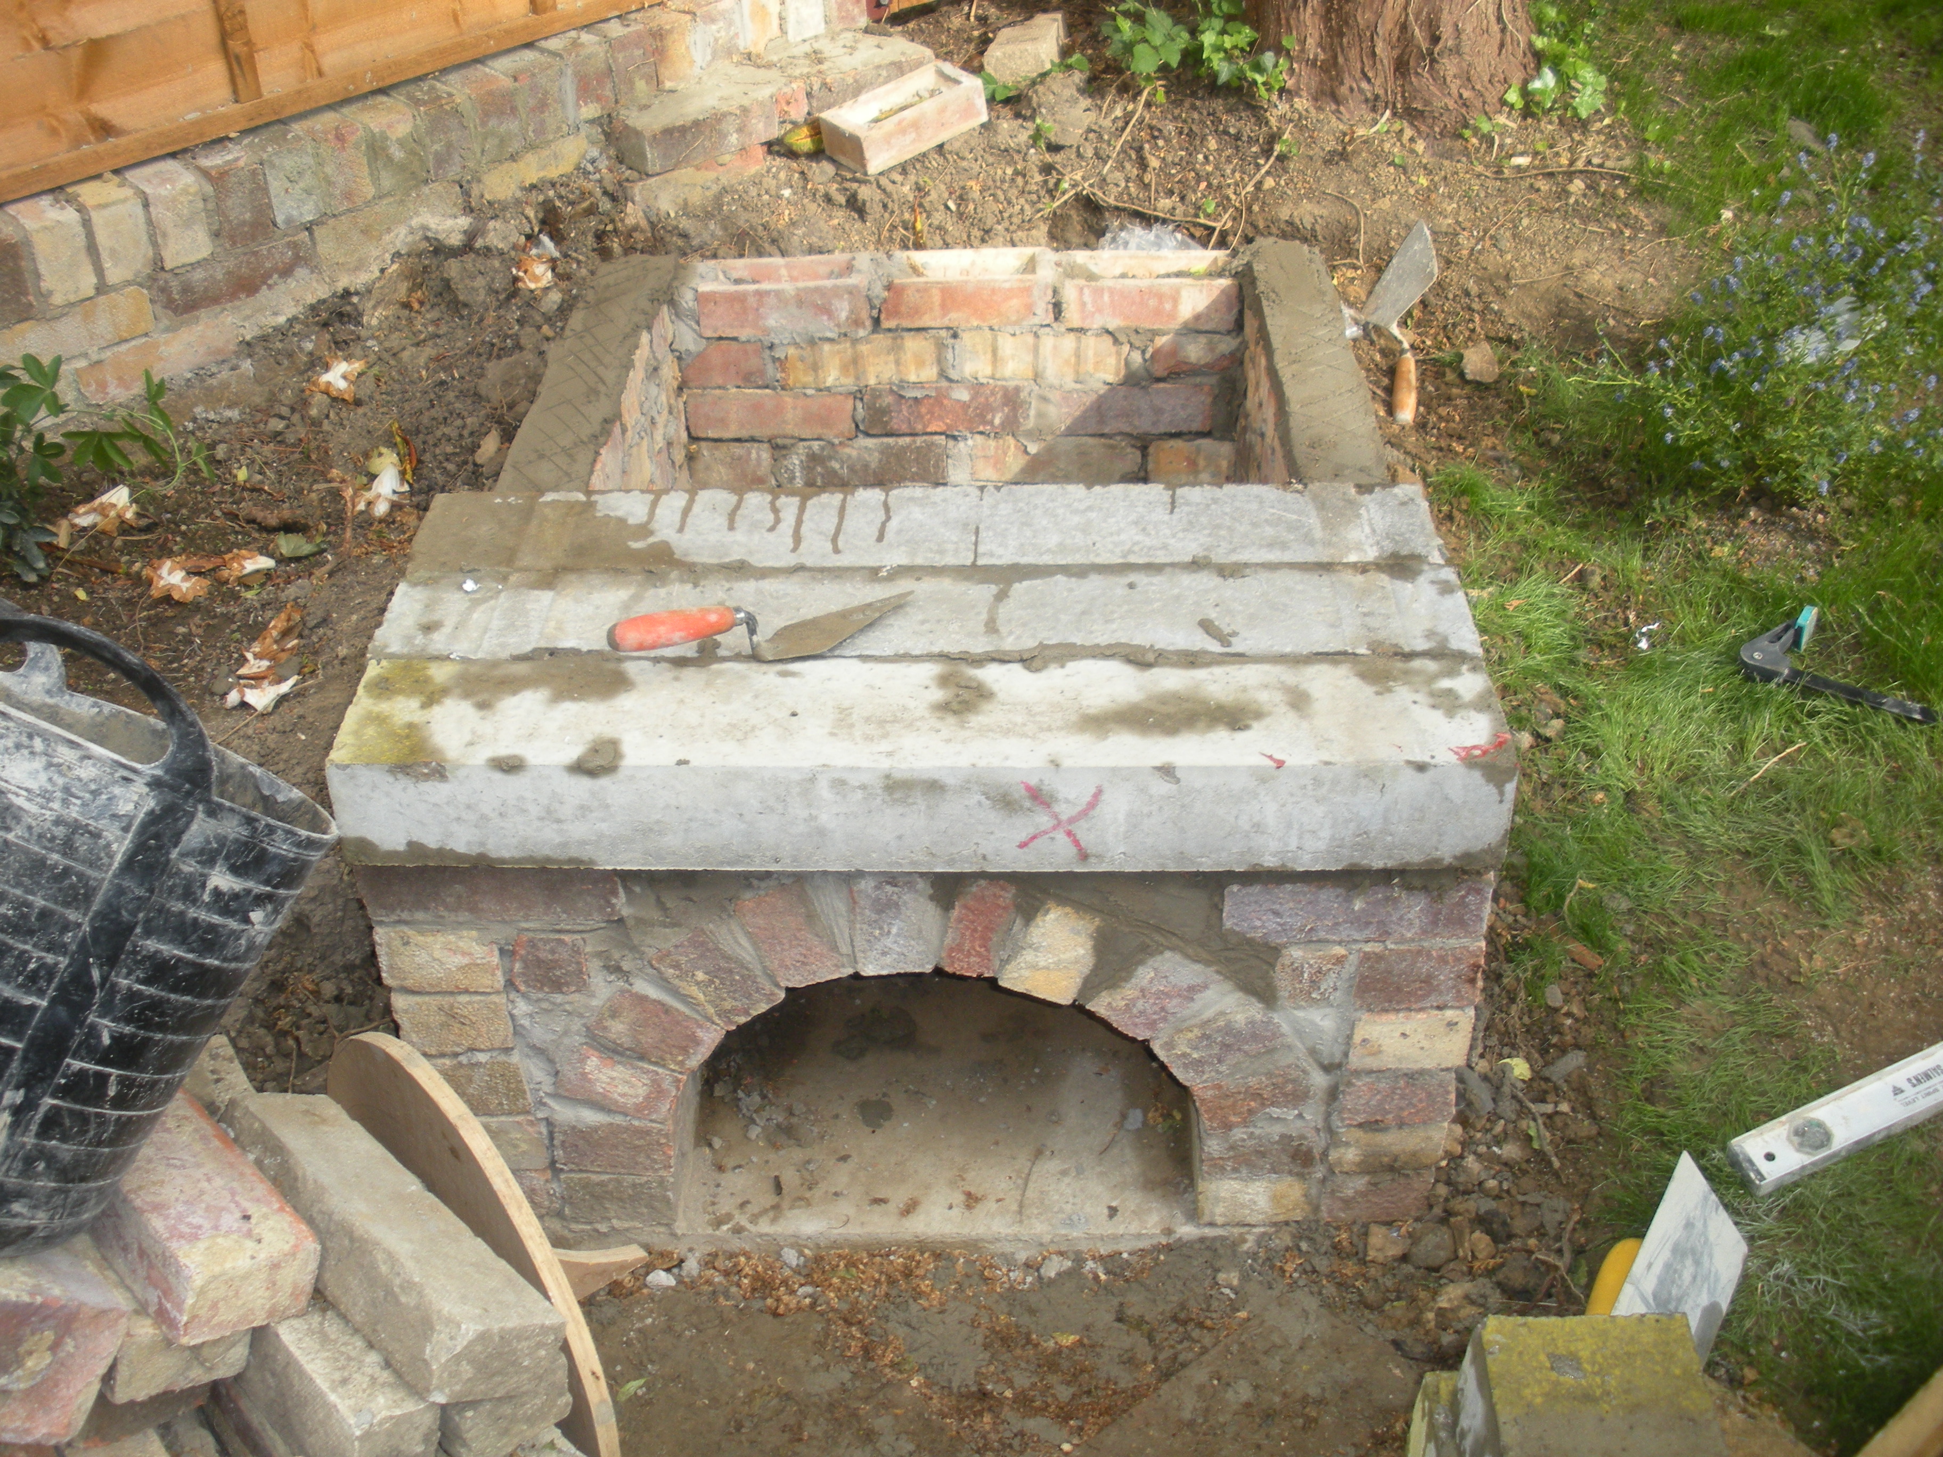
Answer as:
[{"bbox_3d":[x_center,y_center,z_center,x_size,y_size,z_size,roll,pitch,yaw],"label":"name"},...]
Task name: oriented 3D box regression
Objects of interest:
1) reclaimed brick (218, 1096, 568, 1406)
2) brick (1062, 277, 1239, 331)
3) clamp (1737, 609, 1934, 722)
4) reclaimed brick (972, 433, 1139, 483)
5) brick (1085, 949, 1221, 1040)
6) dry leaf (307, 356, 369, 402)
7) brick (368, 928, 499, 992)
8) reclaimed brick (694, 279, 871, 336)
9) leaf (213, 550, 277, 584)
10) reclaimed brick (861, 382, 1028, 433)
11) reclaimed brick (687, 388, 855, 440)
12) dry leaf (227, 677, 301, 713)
[{"bbox_3d":[-0.422,0.366,1.445,0.265,0.060,0.099,30,12,32],"label":"reclaimed brick"},{"bbox_3d":[0.221,-0.549,2.521,0.213,0.067,0.100,0,36,0],"label":"brick"},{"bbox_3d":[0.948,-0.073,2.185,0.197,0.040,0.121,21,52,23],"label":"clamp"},{"bbox_3d":[0.115,-0.391,2.748,0.221,0.067,0.105,0,39,1],"label":"reclaimed brick"},{"bbox_3d":[0.159,0.157,1.768,0.064,0.101,0.212,37,30,-23],"label":"brick"},{"bbox_3d":[-0.824,-0.455,2.628,0.080,0.030,0.080,0,39,1],"label":"dry leaf"},{"bbox_3d":[-0.440,0.130,1.765,0.101,0.067,0.213,1,37,1],"label":"brick"},{"bbox_3d":[-0.230,-0.544,2.525,0.211,0.068,0.100,0,36,0],"label":"reclaimed brick"},{"bbox_3d":[-0.816,-0.180,2.269,0.062,0.023,0.045,0,37,2],"label":"leaf"},{"bbox_3d":[-0.035,-0.452,2.703,0.215,0.067,0.105,0,39,1],"label":"reclaimed brick"},{"bbox_3d":[-0.257,-0.436,2.651,0.215,0.067,0.103,0,37,2],"label":"reclaimed brick"},{"bbox_3d":[-0.733,-0.035,2.088,0.068,0.020,0.045,0,36,0],"label":"dry leaf"}]

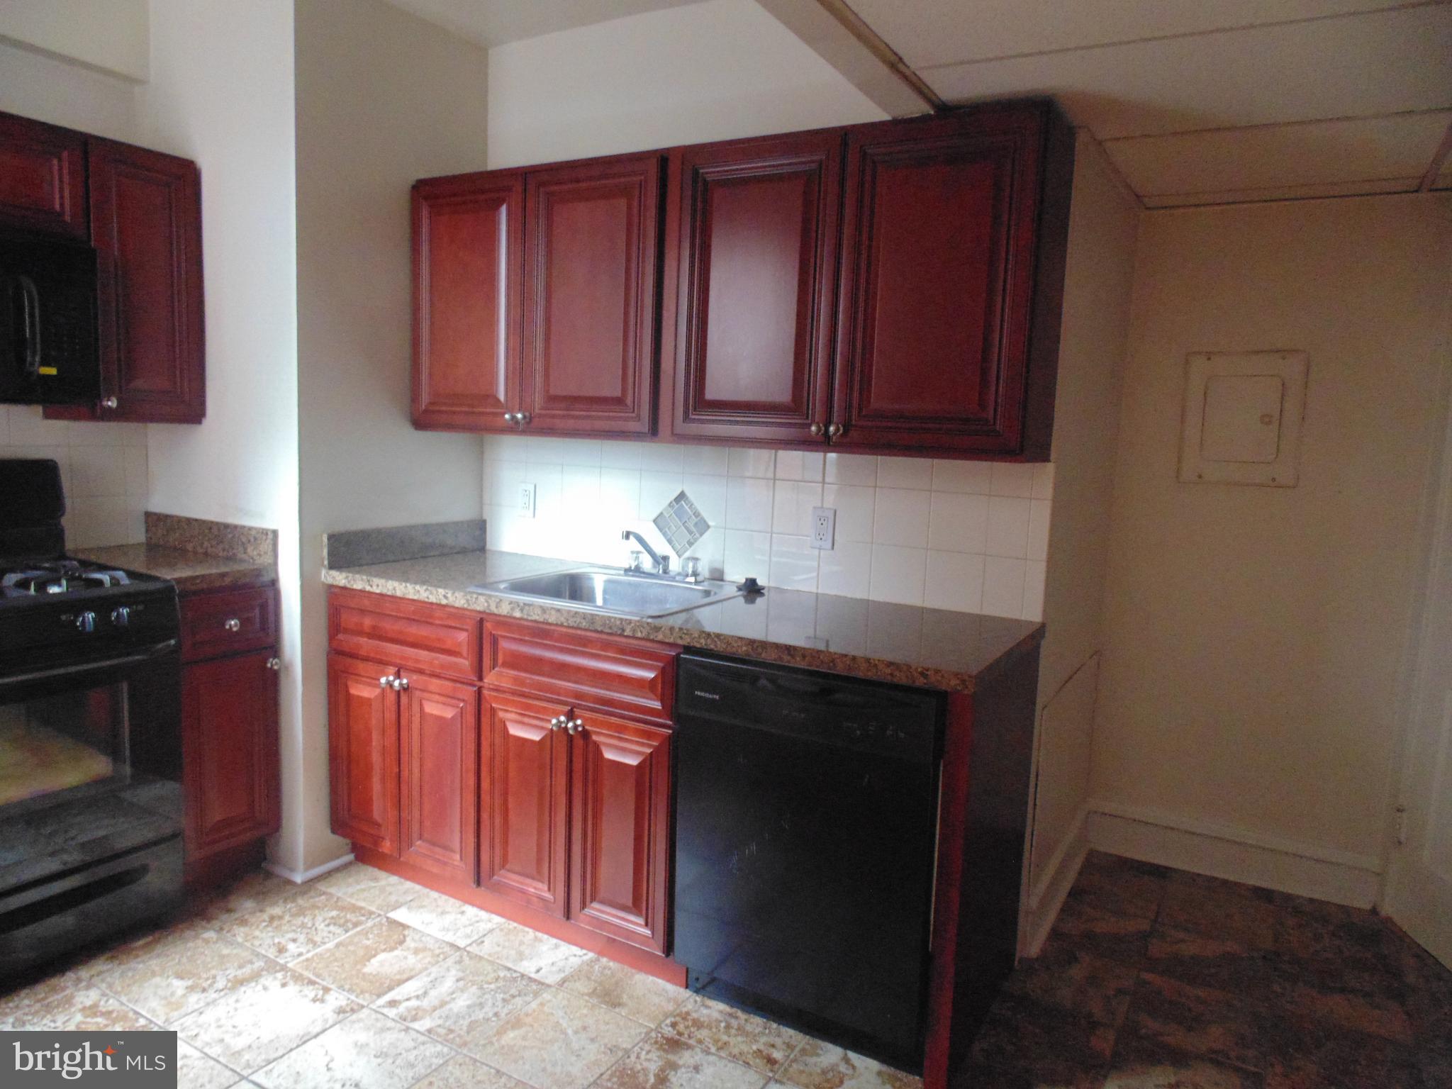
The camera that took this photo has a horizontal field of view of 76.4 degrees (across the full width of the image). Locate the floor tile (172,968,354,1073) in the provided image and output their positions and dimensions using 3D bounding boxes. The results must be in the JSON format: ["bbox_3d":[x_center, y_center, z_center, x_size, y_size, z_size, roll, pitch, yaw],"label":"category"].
[{"bbox_3d":[-1.023,1.058,2.070,0.298,0.010,0.291,6,7,30],"label":"floor tile"}]

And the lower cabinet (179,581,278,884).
[{"bbox_3d":[-1.654,0.517,2.710,0.643,0.869,0.297,6,7,29],"label":"lower cabinet"}]

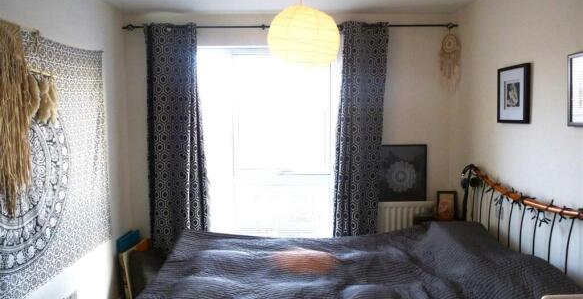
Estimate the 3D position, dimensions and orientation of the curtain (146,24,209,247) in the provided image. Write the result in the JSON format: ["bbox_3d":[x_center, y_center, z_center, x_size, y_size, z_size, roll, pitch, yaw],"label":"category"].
[{"bbox_3d":[-0.920,0.119,3.300,0.490,2.220,0.150,0,5,0],"label":"curtain"}]

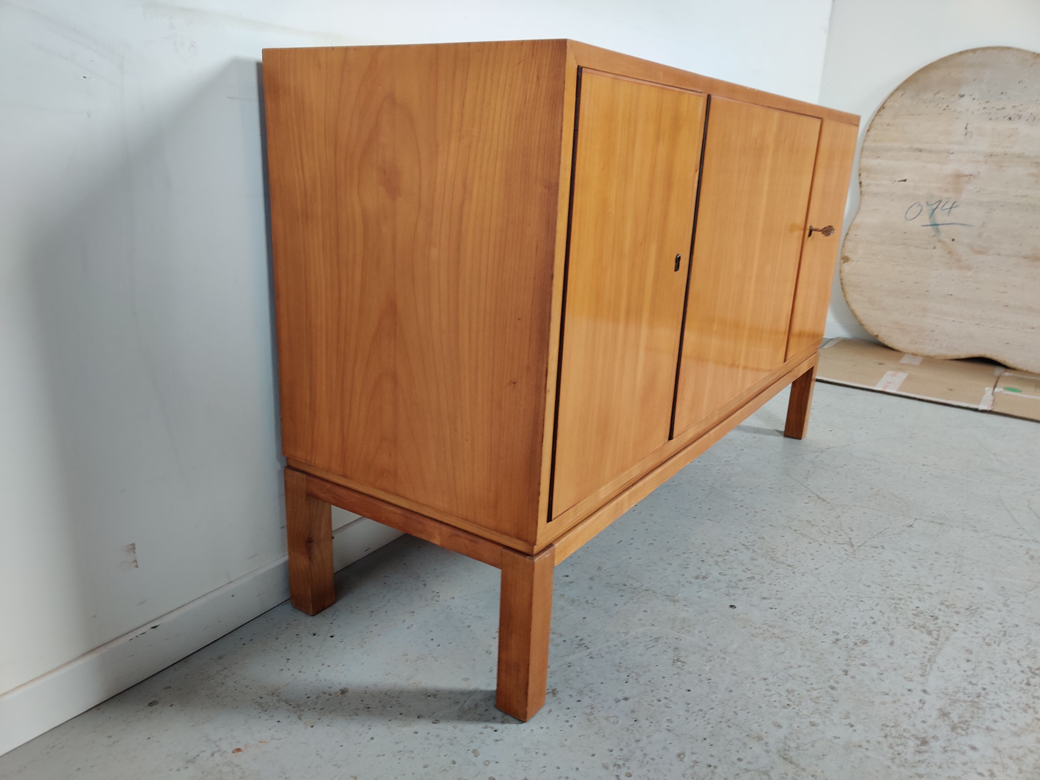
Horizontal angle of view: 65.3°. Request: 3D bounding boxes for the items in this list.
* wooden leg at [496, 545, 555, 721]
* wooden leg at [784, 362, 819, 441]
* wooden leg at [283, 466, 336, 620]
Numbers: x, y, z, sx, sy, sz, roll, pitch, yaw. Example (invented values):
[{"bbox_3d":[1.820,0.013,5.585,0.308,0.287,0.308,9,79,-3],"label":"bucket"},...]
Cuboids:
[{"bbox_3d":[0.007,0.296,1.008,0.046,0.225,0.046,13,20,31],"label":"wooden leg"},{"bbox_3d":[0.708,0.011,2.036,0.046,0.225,0.046,13,20,31],"label":"wooden leg"},{"bbox_3d":[-0.311,0.220,1.204,0.046,0.225,0.046,13,20,31],"label":"wooden leg"}]

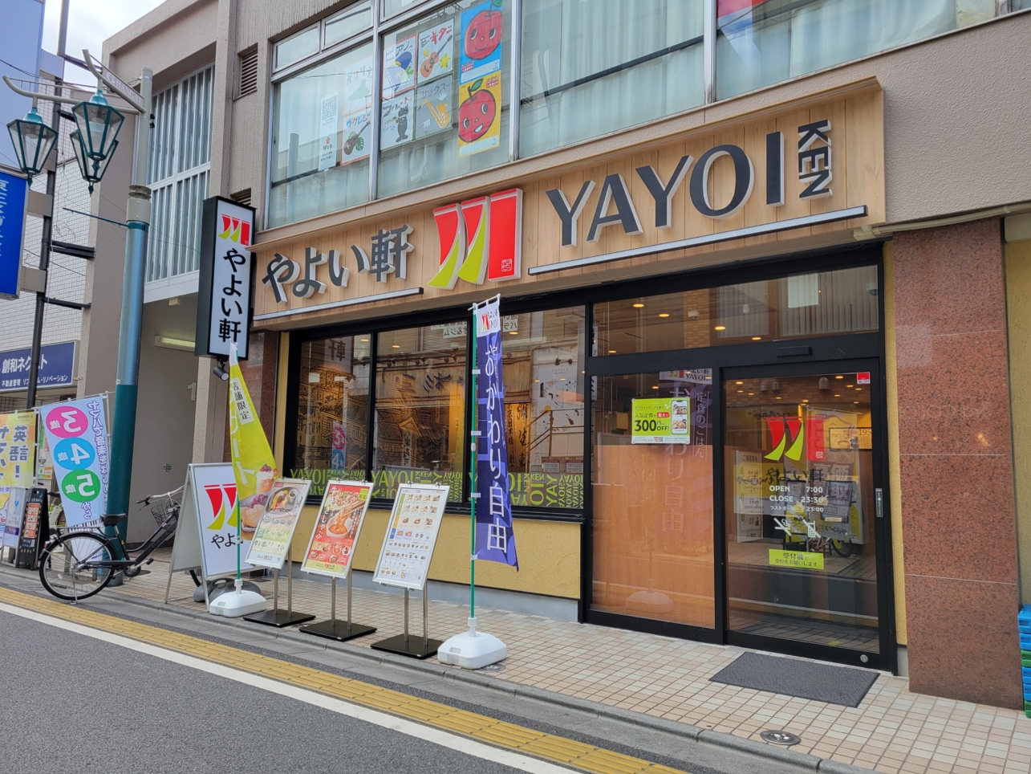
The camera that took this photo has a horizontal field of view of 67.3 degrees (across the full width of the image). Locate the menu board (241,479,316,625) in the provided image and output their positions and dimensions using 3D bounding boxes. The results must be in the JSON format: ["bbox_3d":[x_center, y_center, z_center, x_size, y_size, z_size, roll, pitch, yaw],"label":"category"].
[{"bbox_3d":[-2.051,1.405,6.759,0.540,1.210,0.380,-4,-7,39],"label":"menu board"}]

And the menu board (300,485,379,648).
[{"bbox_3d":[-1.471,1.396,6.415,0.633,1.226,0.442,-4,-7,39],"label":"menu board"}]

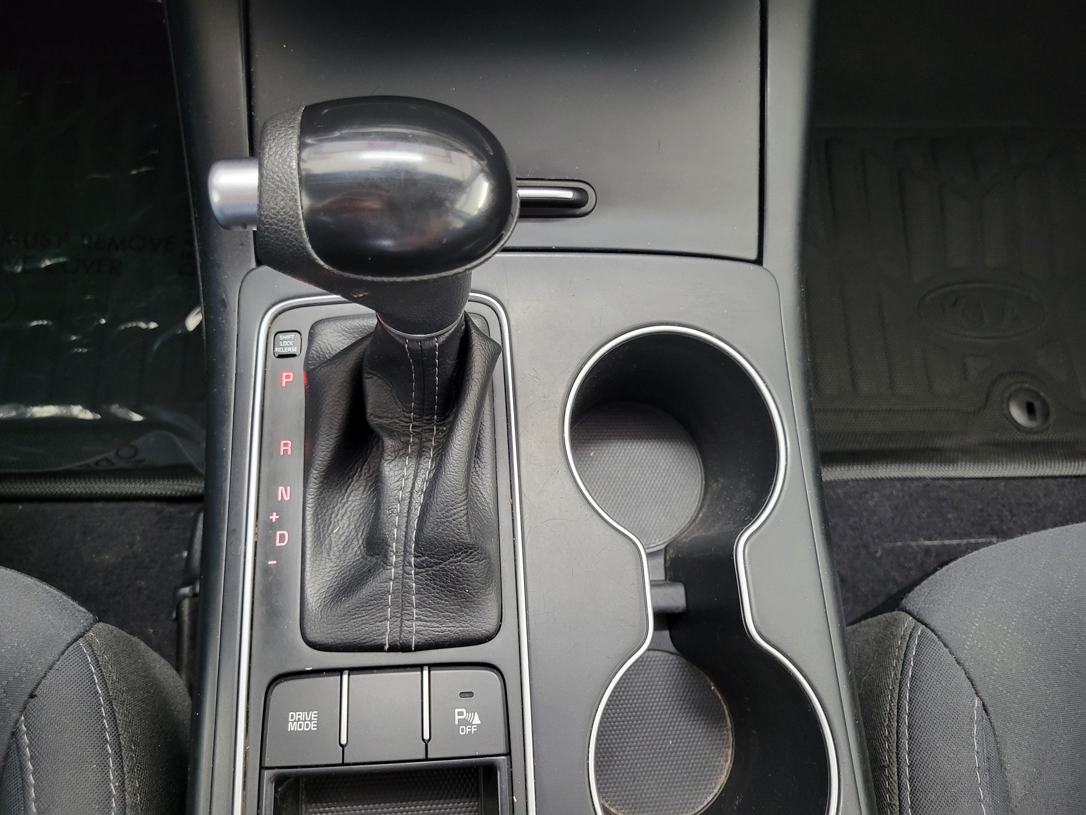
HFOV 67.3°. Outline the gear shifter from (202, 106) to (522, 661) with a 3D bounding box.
[{"bbox_3d":[-0.053,-0.005,0.260,0.090,0.124,0.151,-1,70,-6],"label":"gear shifter"}]

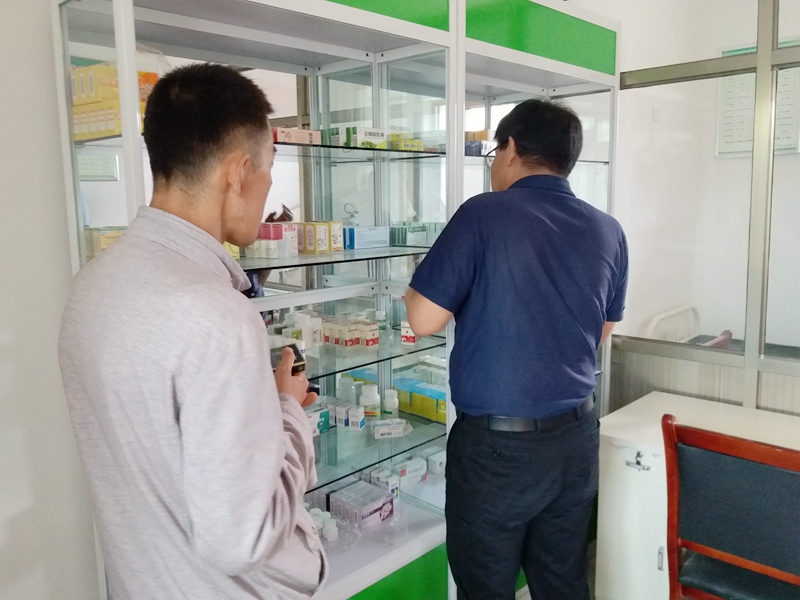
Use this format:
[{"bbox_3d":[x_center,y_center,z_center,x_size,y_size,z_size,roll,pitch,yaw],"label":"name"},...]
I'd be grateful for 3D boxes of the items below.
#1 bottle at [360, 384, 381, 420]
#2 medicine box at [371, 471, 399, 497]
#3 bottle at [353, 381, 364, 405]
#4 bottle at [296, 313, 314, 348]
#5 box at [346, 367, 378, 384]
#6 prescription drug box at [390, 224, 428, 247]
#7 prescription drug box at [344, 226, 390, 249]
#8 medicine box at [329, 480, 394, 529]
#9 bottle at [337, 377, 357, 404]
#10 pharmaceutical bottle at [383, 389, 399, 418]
[{"bbox_3d":[-0.095,0.334,2.102,0.065,0.101,0.065,-1,9,0],"label":"bottle"},{"bbox_3d":[-0.041,0.564,1.970,0.071,0.060,0.039,7,12,44],"label":"medicine box"},{"bbox_3d":[-0.138,0.325,2.213,0.048,0.084,0.048,-1,9,0],"label":"bottle"},{"bbox_3d":[-0.277,0.091,1.879,0.049,0.094,0.049,-1,9,0],"label":"bottle"},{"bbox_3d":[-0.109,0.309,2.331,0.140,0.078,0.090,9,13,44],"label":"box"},{"bbox_3d":[0.029,-0.214,2.136,0.076,0.060,0.099,9,13,44],"label":"prescription drug box"},{"bbox_3d":[-0.094,-0.176,1.841,0.049,0.059,0.132,7,12,44],"label":"prescription drug box"},{"bbox_3d":[-0.110,0.582,1.842,0.138,0.064,0.121,7,12,44],"label":"medicine box"},{"bbox_3d":[-0.187,0.320,2.192,0.065,0.101,0.065,9,13,44],"label":"bottle"},{"bbox_3d":[-0.033,0.339,2.120,0.048,0.084,0.048,-1,9,0],"label":"pharmaceutical bottle"}]

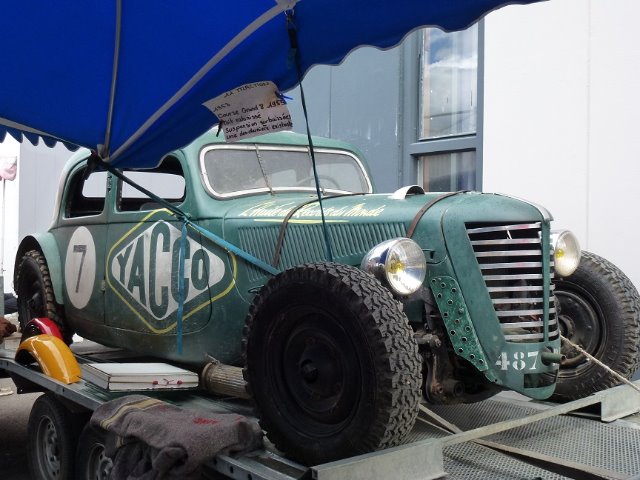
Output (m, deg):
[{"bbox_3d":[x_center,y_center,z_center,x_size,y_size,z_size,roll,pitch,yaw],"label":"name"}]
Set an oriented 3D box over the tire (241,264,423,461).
[{"bbox_3d":[0.023,0.432,2.476,0.710,0.710,0.185,0,1,44],"label":"tire"}]

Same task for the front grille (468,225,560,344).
[{"bbox_3d":[0.781,0.153,2.690,0.540,0.440,0.160,0,1,-38],"label":"front grille"}]

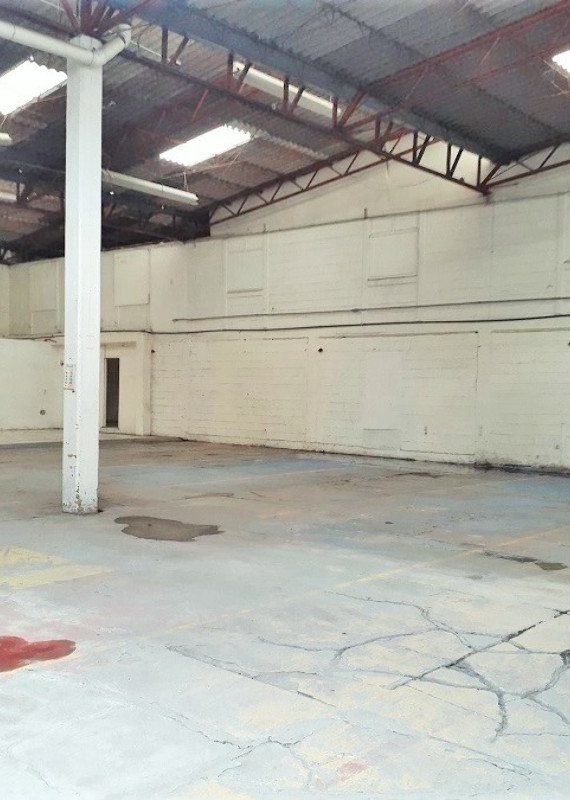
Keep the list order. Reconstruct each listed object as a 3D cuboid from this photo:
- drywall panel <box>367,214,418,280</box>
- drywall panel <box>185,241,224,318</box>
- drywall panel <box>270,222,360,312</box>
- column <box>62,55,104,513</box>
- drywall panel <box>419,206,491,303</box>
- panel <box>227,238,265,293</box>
[{"bbox_3d":[2.329,-3.288,18.044,1.321,1.301,0.080,2,2,41],"label":"drywall panel"},{"bbox_3d":[-2.091,-3.149,21.911,1.424,1.950,0.080,2,2,41],"label":"drywall panel"},{"bbox_3d":[0.674,-3.052,19.496,2.803,1.883,0.080,2,2,41],"label":"drywall panel"},{"bbox_3d":[-2.486,-1.416,10.245,0.300,5.600,0.300,2,2,41],"label":"column"},{"bbox_3d":[3.462,-2.948,17.059,1.626,1.898,0.080,2,2,41],"label":"drywall panel"},{"bbox_3d":[-0.991,-3.395,20.945,1.306,1.300,0.080,2,2,41],"label":"panel"}]

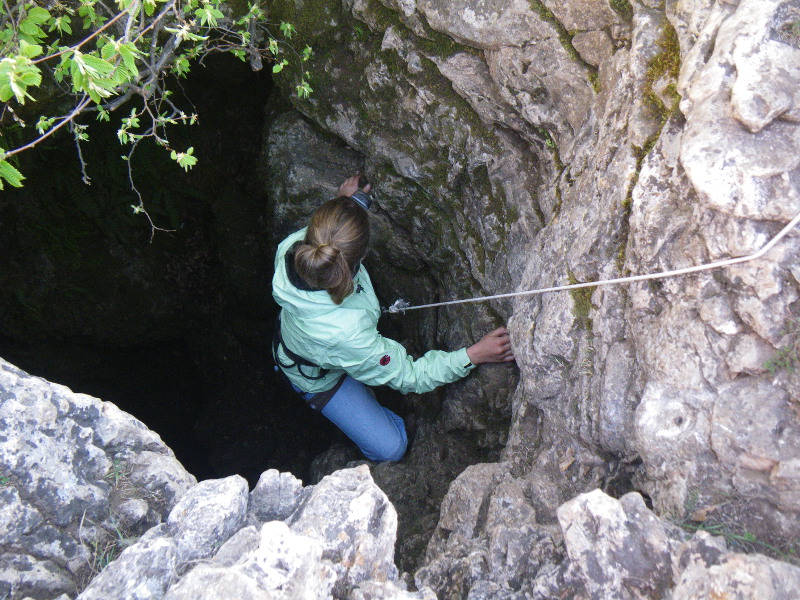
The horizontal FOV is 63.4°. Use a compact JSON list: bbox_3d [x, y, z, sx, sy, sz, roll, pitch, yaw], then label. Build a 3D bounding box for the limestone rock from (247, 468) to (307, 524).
[{"bbox_3d":[-0.324,0.521,1.700,0.150,0.130,0.115,0,46,0],"label":"limestone rock"}]

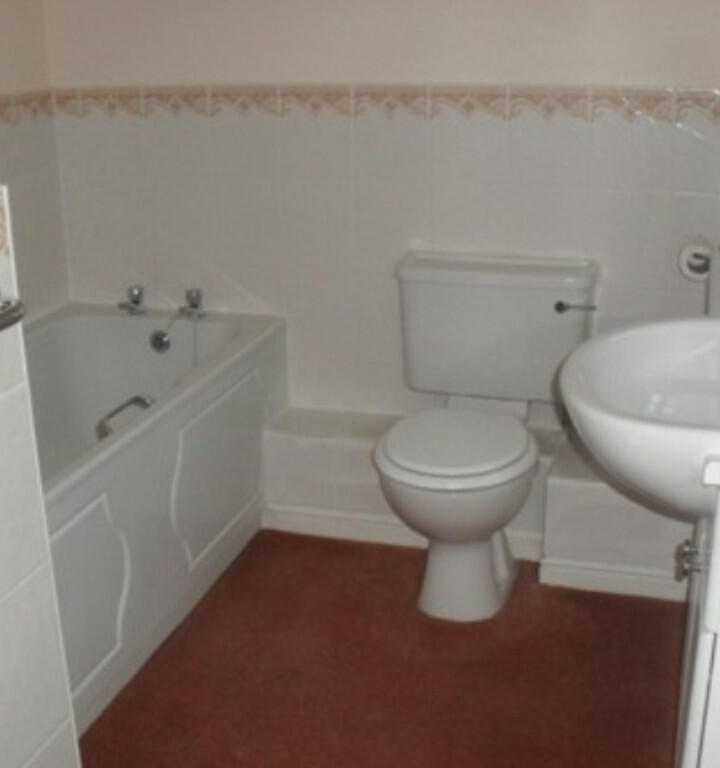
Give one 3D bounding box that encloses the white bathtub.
[{"bbox_3d":[-0.774,0.299,2.332,0.703,0.536,1.695,5,19,16],"label":"white bathtub"}]

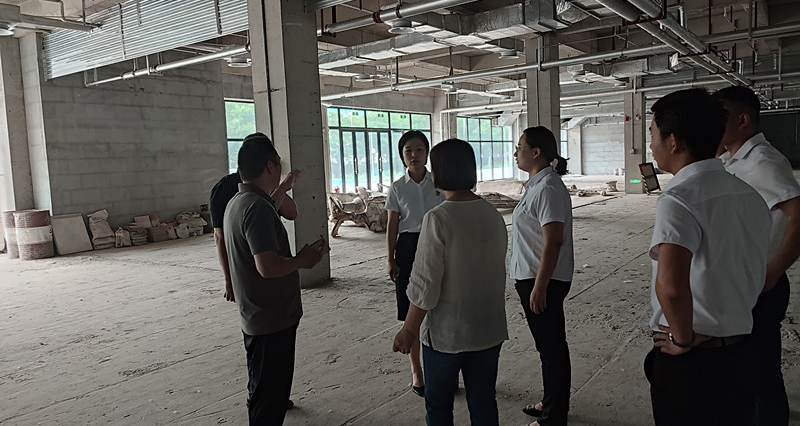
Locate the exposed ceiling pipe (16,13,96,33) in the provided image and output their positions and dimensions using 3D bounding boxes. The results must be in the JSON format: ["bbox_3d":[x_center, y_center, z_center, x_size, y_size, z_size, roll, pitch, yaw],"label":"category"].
[{"bbox_3d":[-5.161,-2.843,8.743,0.110,0.110,1.150,1,7,36],"label":"exposed ceiling pipe"}]

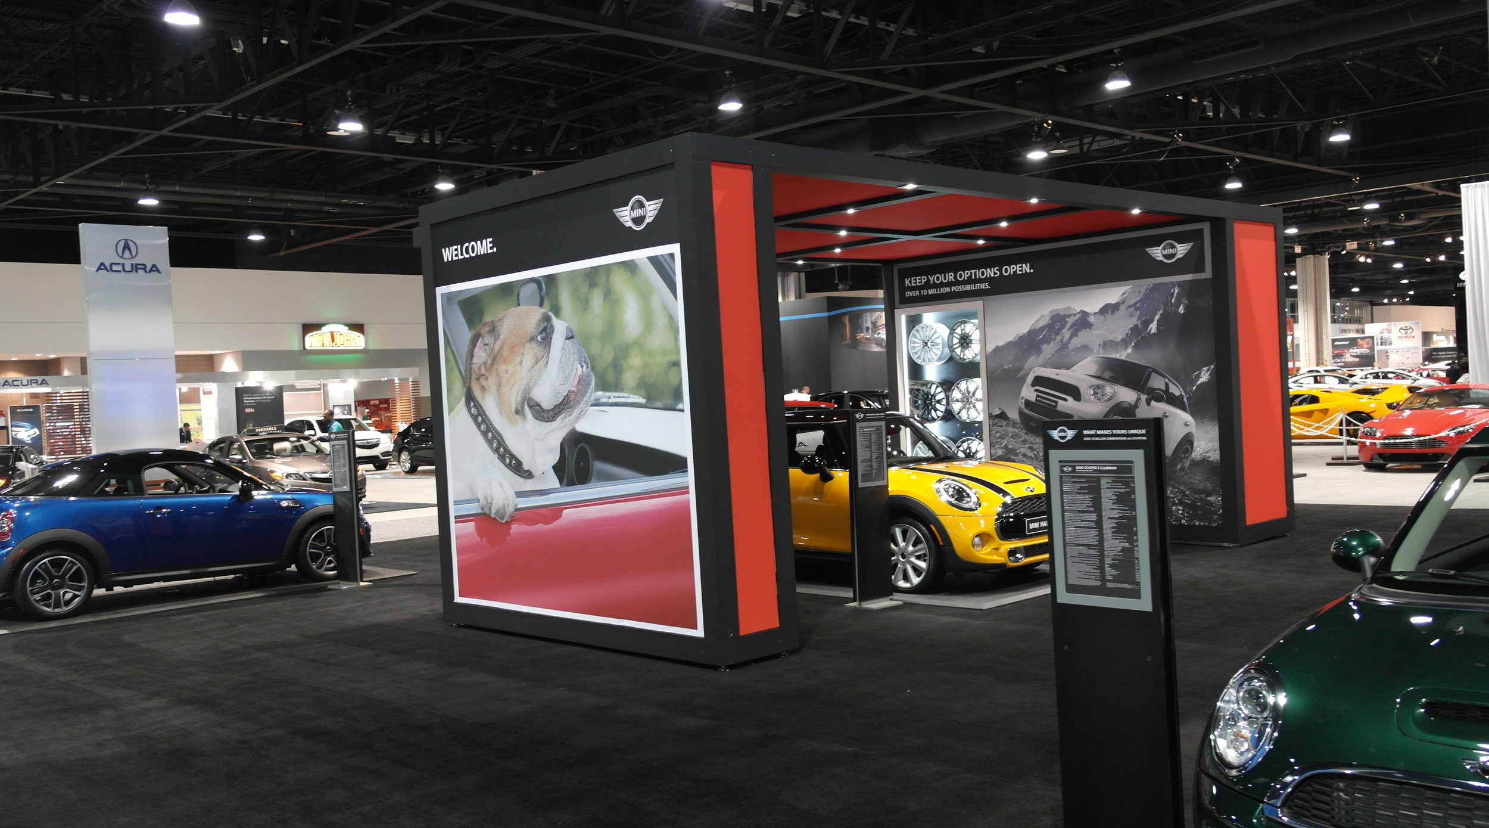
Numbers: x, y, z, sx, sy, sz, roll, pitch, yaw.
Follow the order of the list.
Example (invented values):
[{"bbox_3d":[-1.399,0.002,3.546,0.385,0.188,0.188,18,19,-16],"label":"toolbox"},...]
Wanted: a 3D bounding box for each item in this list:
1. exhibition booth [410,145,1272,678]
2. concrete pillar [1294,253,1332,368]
[{"bbox_3d":[1.272,-0.183,11.319,7.500,3.260,3.700,-4,1,-42],"label":"exhibition booth"},{"bbox_3d":[28.439,-4.331,62.009,1.500,7.500,1.500,-3,1,3],"label":"concrete pillar"}]

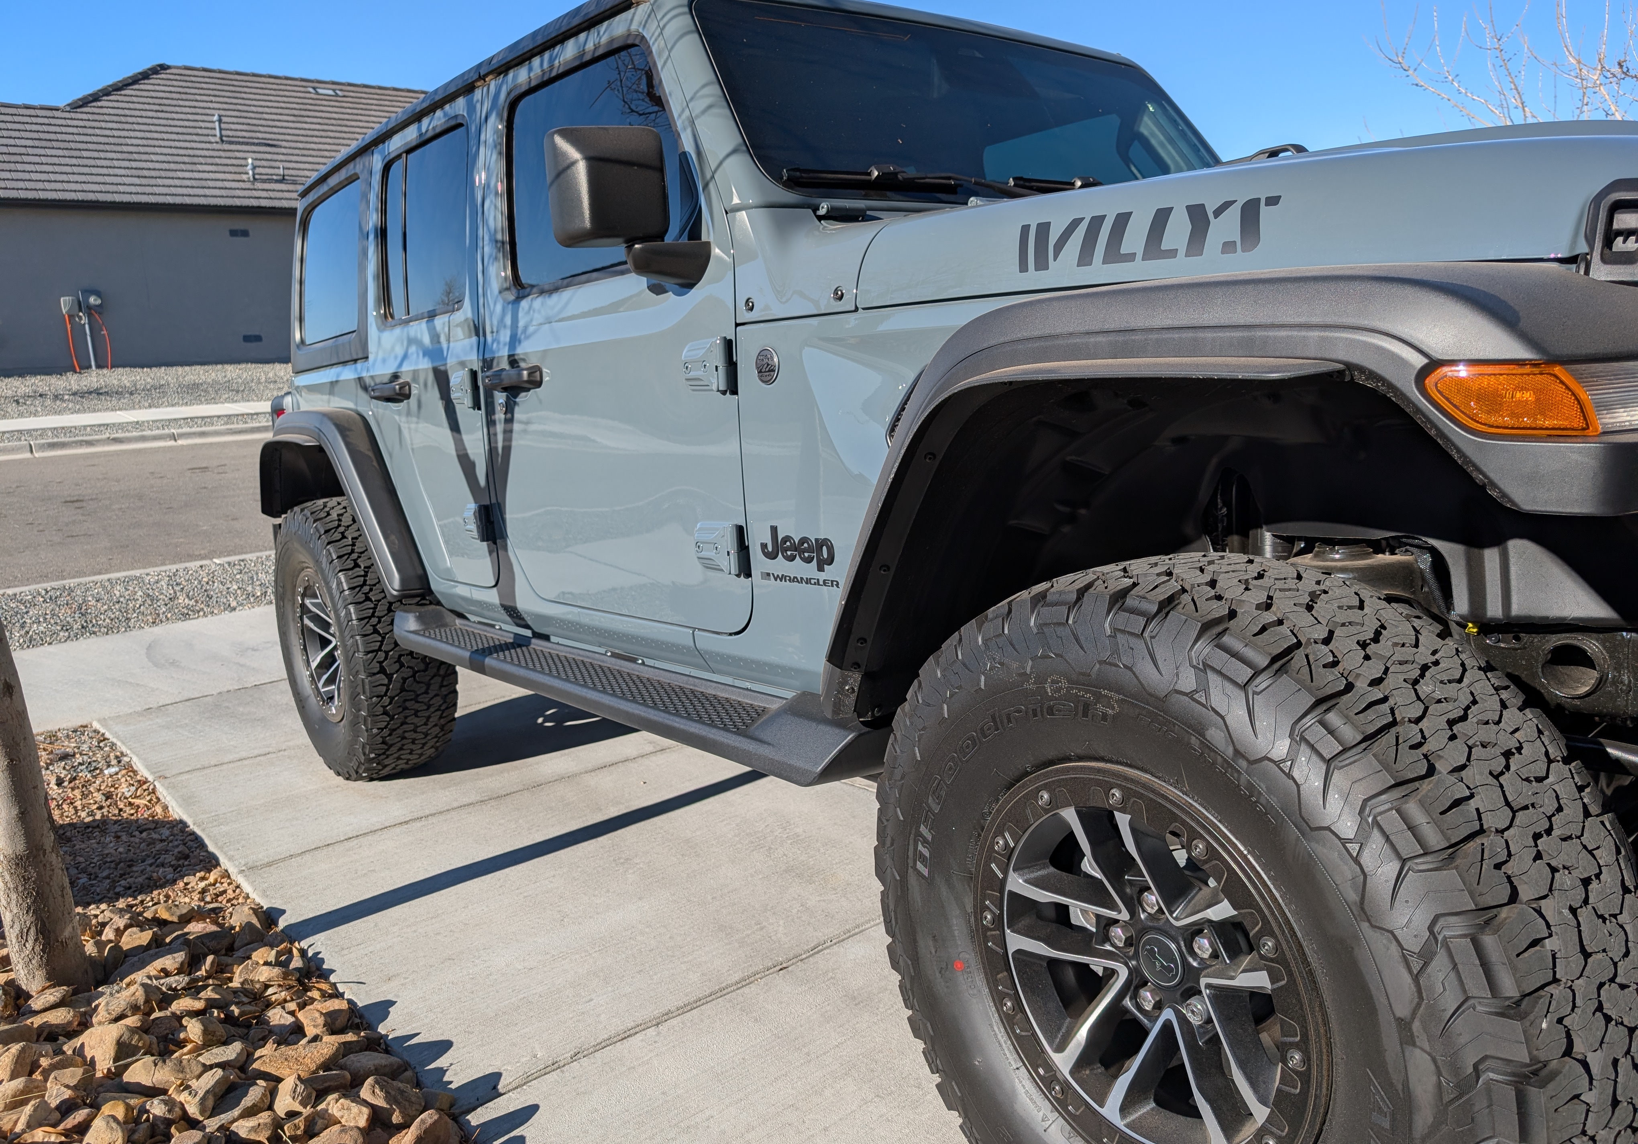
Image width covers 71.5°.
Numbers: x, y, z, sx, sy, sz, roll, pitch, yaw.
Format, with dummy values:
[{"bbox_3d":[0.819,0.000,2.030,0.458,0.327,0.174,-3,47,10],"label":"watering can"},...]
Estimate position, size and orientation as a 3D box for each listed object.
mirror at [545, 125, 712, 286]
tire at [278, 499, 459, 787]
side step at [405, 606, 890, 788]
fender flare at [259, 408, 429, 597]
[{"bbox_3d":[-0.333,-0.627,1.959,0.225,0.265,0.170,-12,12,-38],"label":"mirror"},{"bbox_3d":[-1.472,0.209,3.659,0.320,0.870,0.880,-12,12,-38],"label":"tire"},{"bbox_3d":[-0.528,0.205,2.533,0.187,0.135,1.890,-12,12,-38],"label":"side step"},{"bbox_3d":[-1.529,-0.228,3.581,0.185,0.555,1.125,-12,12,-38],"label":"fender flare"}]

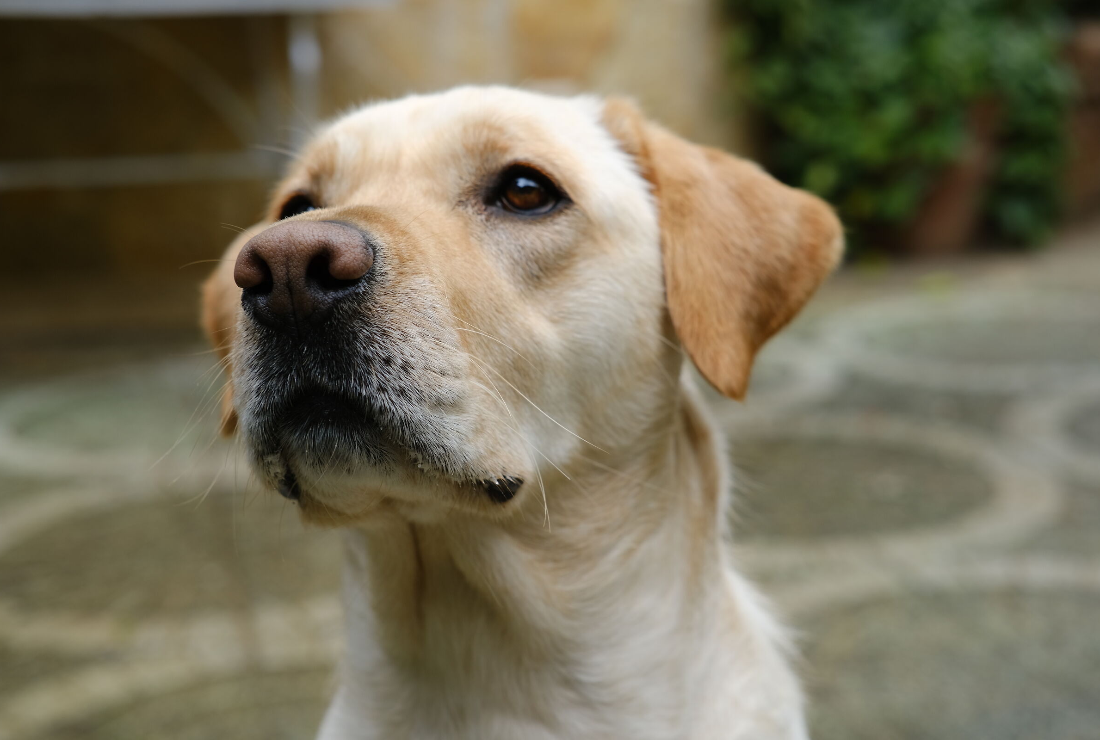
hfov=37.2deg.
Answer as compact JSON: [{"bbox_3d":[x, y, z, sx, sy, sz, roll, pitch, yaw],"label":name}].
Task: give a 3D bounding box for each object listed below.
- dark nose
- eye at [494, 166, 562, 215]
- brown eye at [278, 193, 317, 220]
[{"bbox_3d":[-0.070,-0.027,0.472,0.040,0.030,0.025,-5,-5,17],"label":"dark nose"},{"bbox_3d":[-0.007,-0.061,0.555,0.023,0.016,0.013,-4,-4,5],"label":"eye"},{"bbox_3d":[-0.088,-0.055,0.578,0.022,0.016,0.013,-5,-6,25],"label":"brown eye"}]

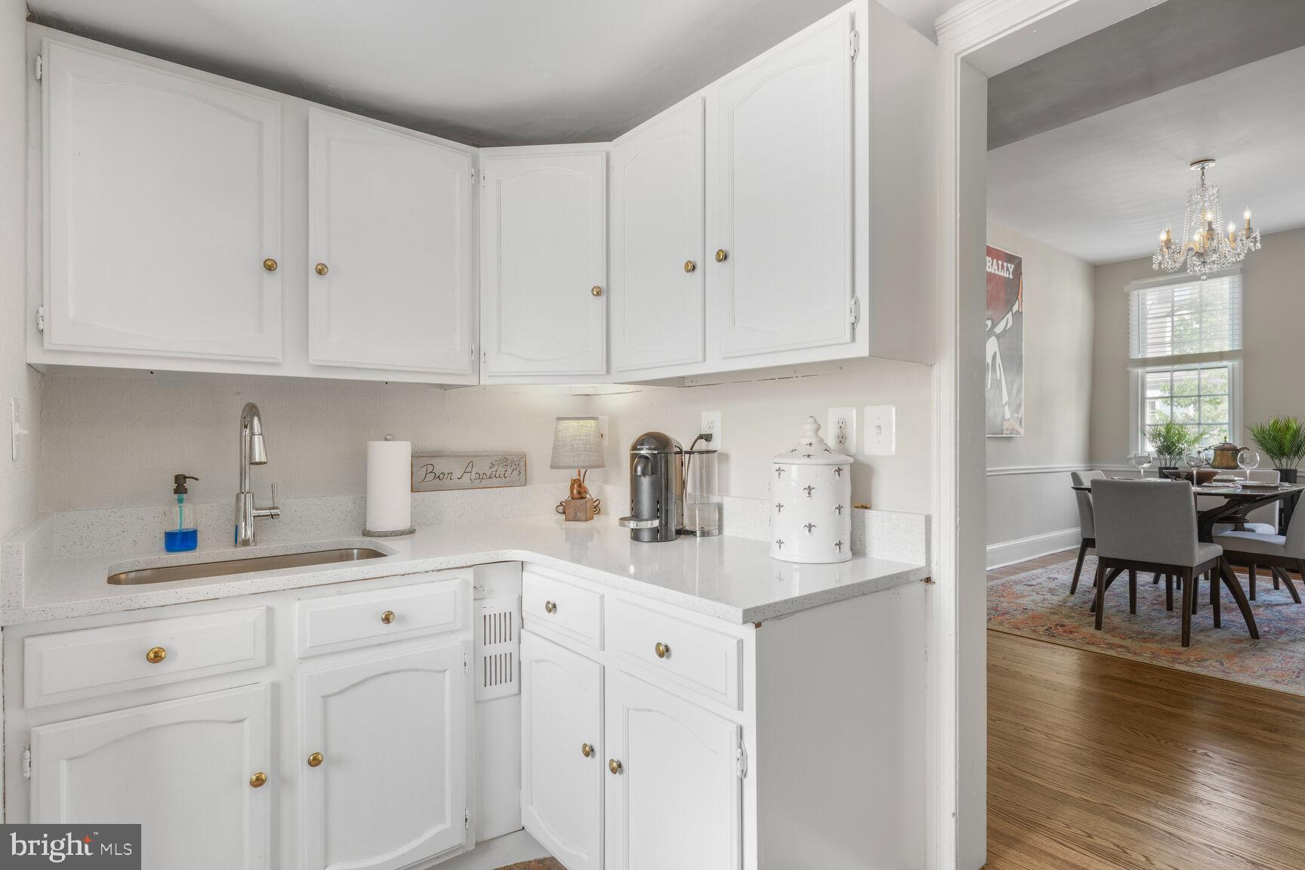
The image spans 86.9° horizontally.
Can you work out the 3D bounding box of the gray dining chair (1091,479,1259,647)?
[{"bbox_3d":[2.787,0.667,3.803,0.630,0.820,0.455,0,0,-39],"label":"gray dining chair"}]

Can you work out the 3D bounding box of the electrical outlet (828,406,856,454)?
[{"bbox_3d":[0.511,-0.010,1.862,0.009,0.125,0.082,0,0,-39],"label":"electrical outlet"}]

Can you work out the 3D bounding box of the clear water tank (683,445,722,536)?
[{"bbox_3d":[0.151,0.176,2.100,0.112,0.256,0.112,0,0,0],"label":"clear water tank"}]

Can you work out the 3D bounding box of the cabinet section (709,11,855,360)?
[{"bbox_3d":[0.385,-0.548,1.694,0.250,0.703,0.433,0,0,-39],"label":"cabinet section"}]

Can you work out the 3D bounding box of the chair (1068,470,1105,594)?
[{"bbox_3d":[3.053,0.636,4.401,0.435,0.810,0.575,0,0,-39],"label":"chair"}]

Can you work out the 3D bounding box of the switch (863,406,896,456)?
[{"bbox_3d":[0.583,-0.011,1.770,0.014,0.125,0.082,0,0,-39],"label":"switch"}]

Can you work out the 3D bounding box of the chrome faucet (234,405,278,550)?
[{"bbox_3d":[-1.068,0.111,1.891,0.113,0.400,0.248,0,0,-39],"label":"chrome faucet"}]

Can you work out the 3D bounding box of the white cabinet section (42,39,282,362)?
[{"bbox_3d":[-1.251,-0.537,1.780,0.478,0.690,0.250,0,0,-39],"label":"white cabinet section"}]

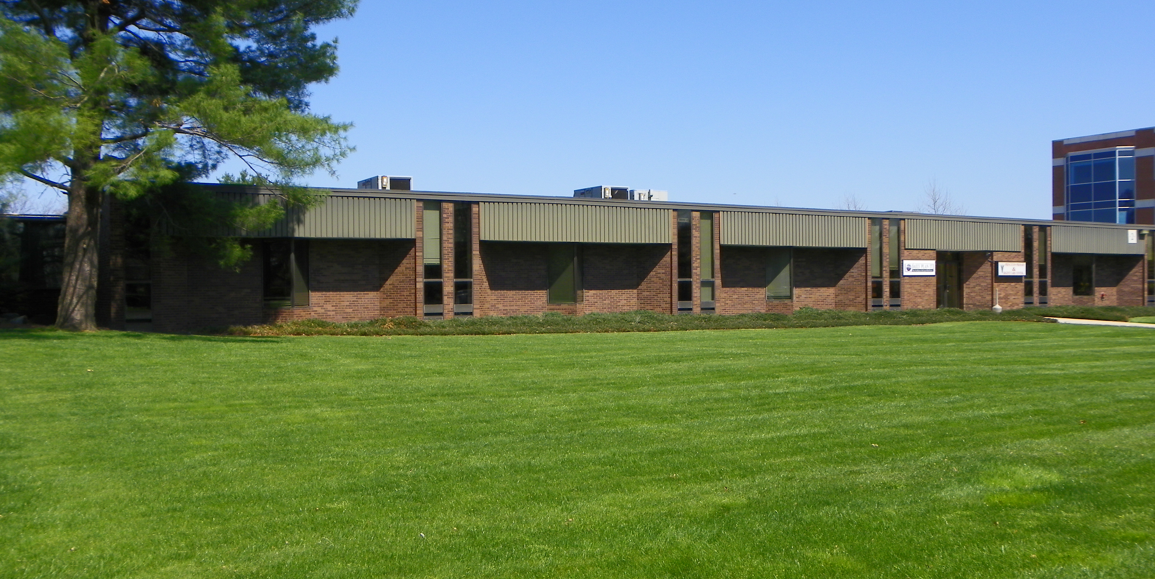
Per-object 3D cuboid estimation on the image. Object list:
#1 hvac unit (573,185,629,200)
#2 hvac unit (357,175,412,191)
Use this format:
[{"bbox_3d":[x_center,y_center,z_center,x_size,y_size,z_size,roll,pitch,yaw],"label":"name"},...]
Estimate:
[{"bbox_3d":[0.918,-3.319,41.455,1.220,0.930,1.971,0,0,-31],"label":"hvac unit"},{"bbox_3d":[-6.450,-3.228,36.938,1.220,0.930,1.971,0,0,-31],"label":"hvac unit"}]

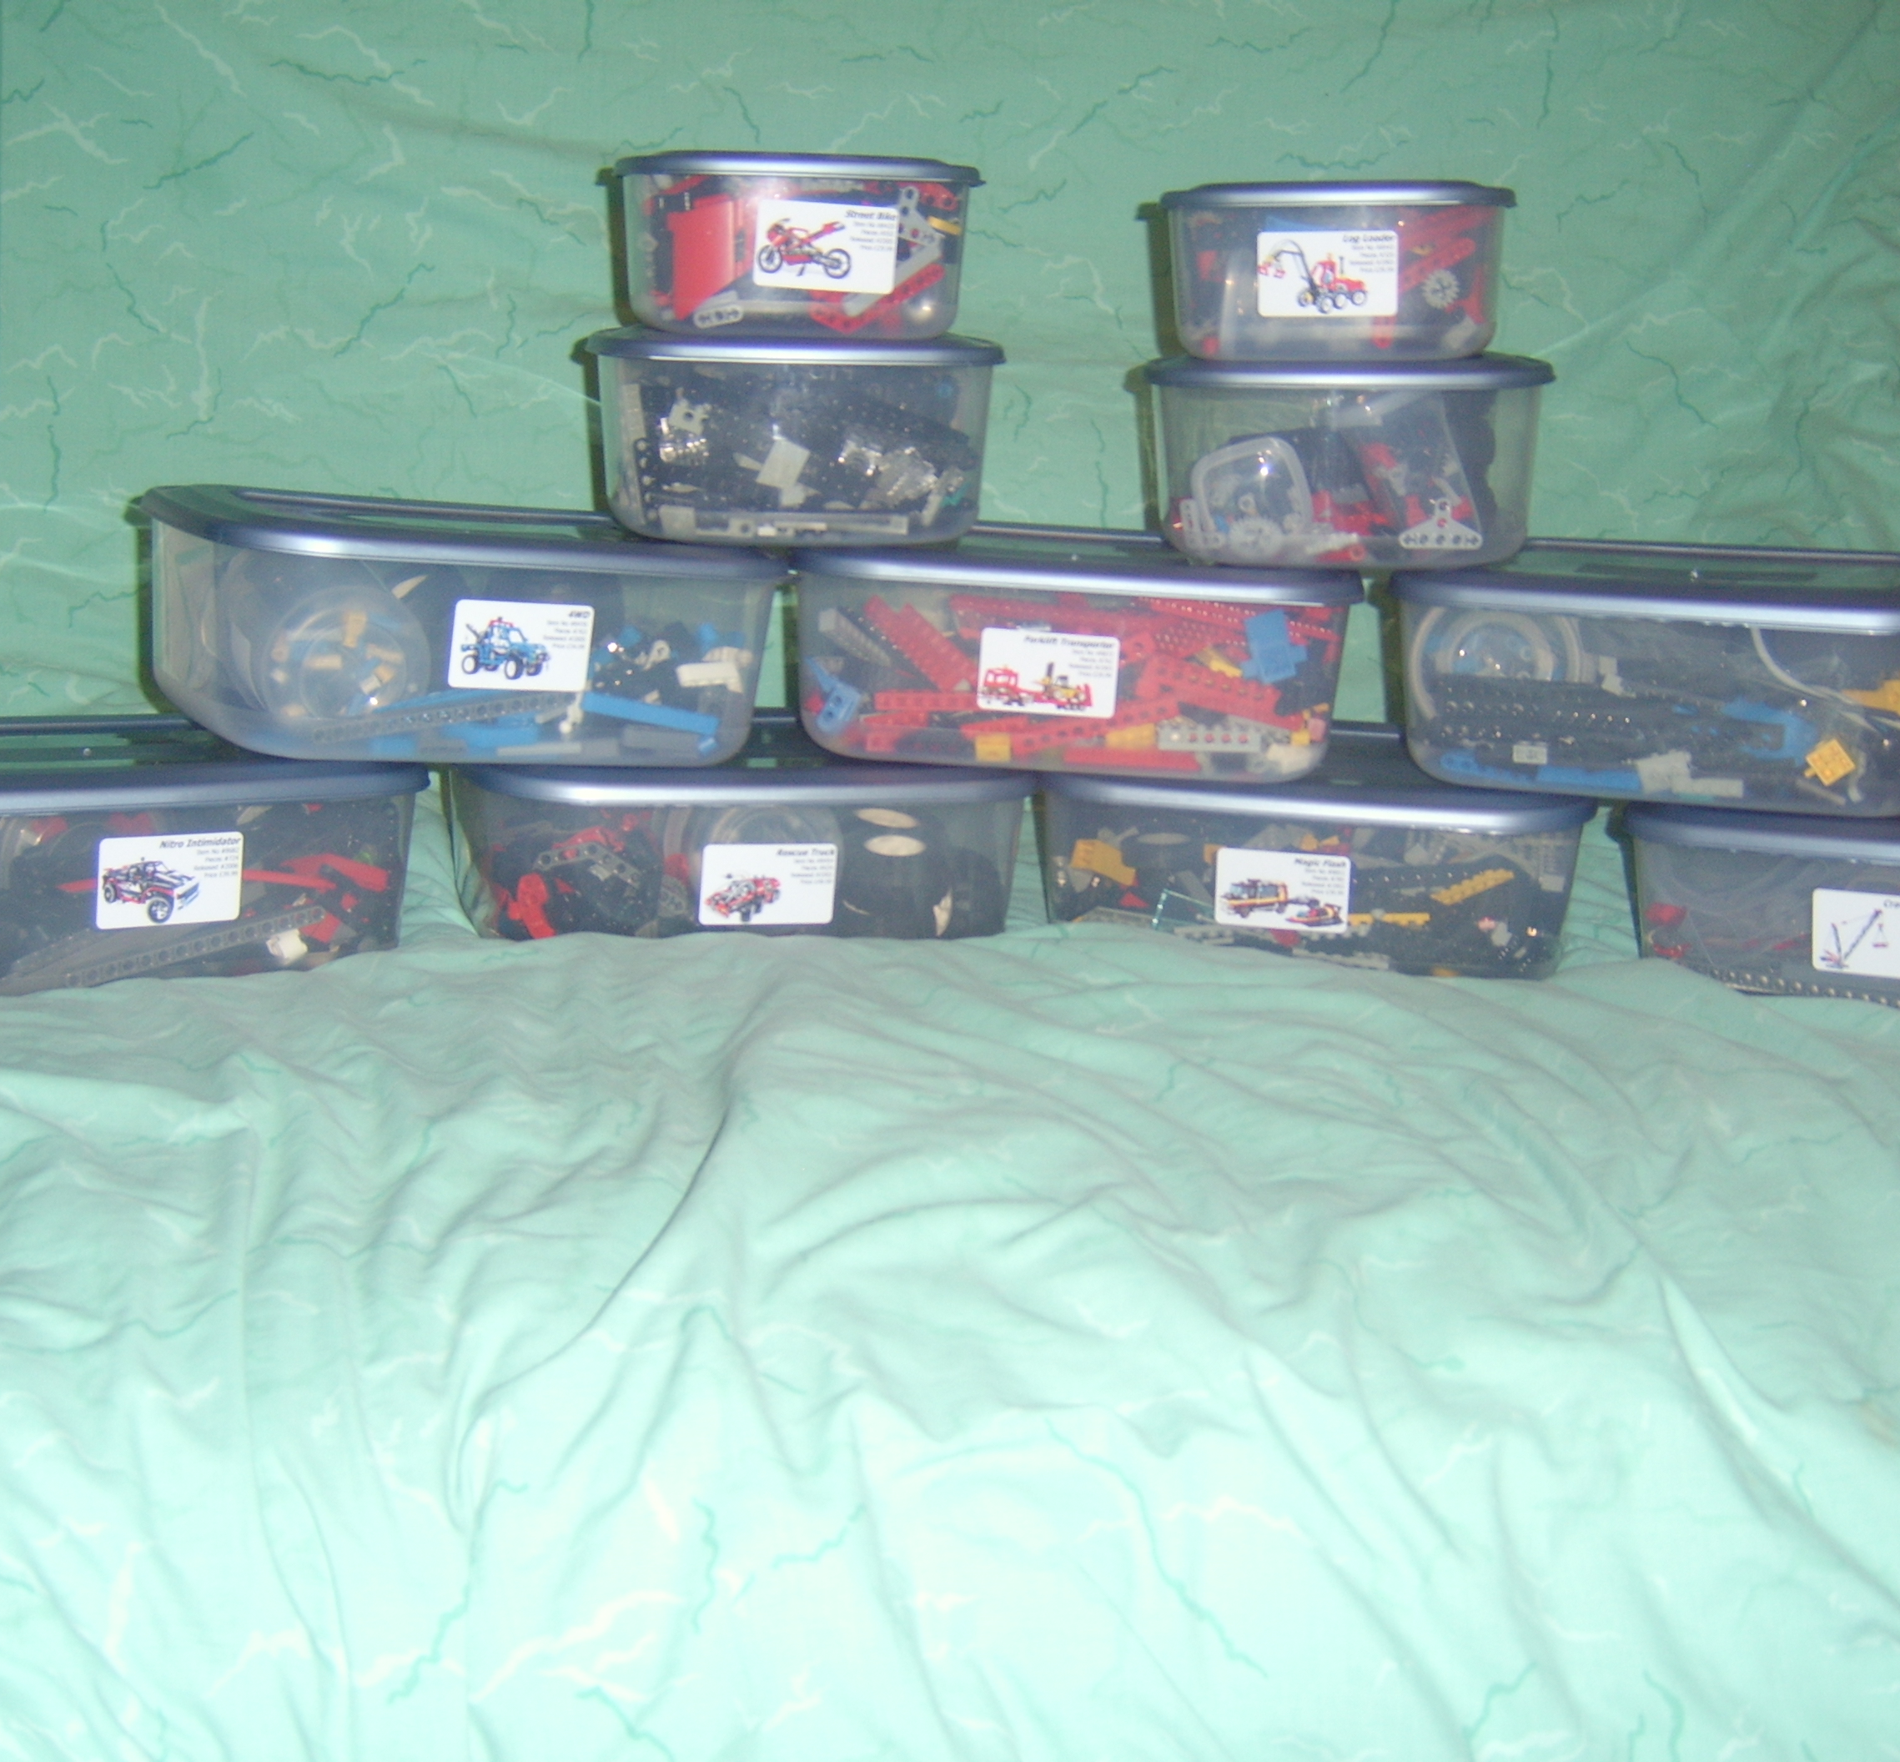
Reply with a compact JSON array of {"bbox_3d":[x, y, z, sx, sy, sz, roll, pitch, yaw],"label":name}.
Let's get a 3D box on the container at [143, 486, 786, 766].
[{"bbox_3d":[-0.226,-0.119,0.987,0.272,0.100,0.197,-2,16,-34],"label":"container"}]

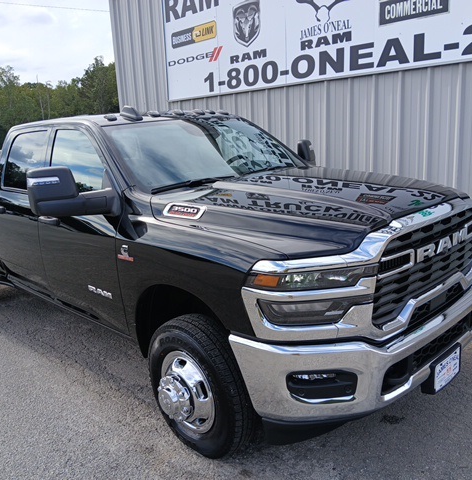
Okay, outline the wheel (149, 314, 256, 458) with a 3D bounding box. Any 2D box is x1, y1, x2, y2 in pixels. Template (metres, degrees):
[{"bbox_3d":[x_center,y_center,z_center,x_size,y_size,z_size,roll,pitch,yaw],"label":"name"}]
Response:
[{"bbox_3d":[-0.236,0.850,2.788,0.800,0.800,0.320,8,16,45],"label":"wheel"}]

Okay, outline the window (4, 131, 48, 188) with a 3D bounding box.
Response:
[{"bbox_3d":[-1.816,-0.667,4.106,0.770,0.470,0.130,8,16,45],"label":"window"}]

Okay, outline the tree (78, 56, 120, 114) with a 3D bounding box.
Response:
[{"bbox_3d":[-14.946,-13.537,51.237,6.000,11.300,6.000,-3,11,0],"label":"tree"}]

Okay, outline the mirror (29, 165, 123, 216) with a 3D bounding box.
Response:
[{"bbox_3d":[-1.013,-0.311,2.924,0.250,0.280,0.450,8,16,45],"label":"mirror"}]

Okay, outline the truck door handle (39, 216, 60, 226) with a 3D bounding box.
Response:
[{"bbox_3d":[-1.401,-0.139,3.597,0.250,0.055,0.070,8,16,45],"label":"truck door handle"}]

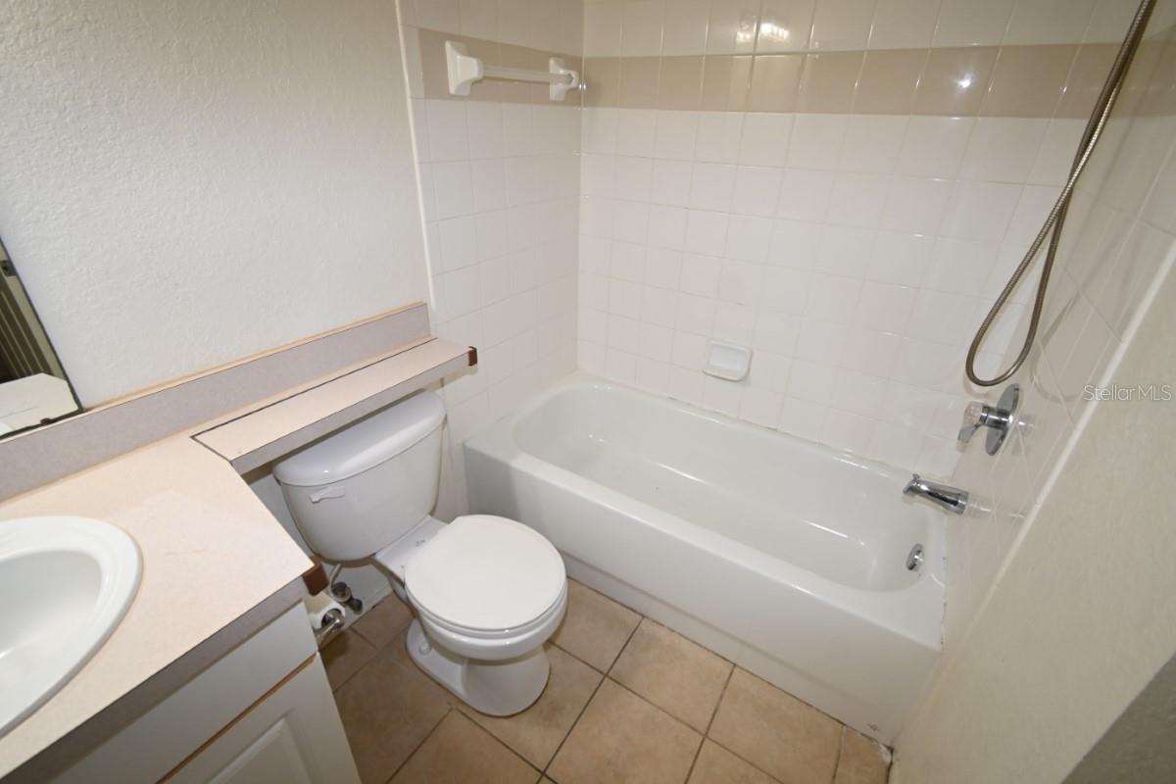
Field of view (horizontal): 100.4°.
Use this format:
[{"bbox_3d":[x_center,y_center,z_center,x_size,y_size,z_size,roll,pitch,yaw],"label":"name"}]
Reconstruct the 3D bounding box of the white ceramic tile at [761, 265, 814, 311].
[{"bbox_3d":[0.690,-0.358,1.718,0.153,0.152,0.010,18,32,28],"label":"white ceramic tile"}]

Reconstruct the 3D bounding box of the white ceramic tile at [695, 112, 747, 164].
[{"bbox_3d":[0.443,-0.851,1.646,0.153,0.152,0.010,18,32,28],"label":"white ceramic tile"}]

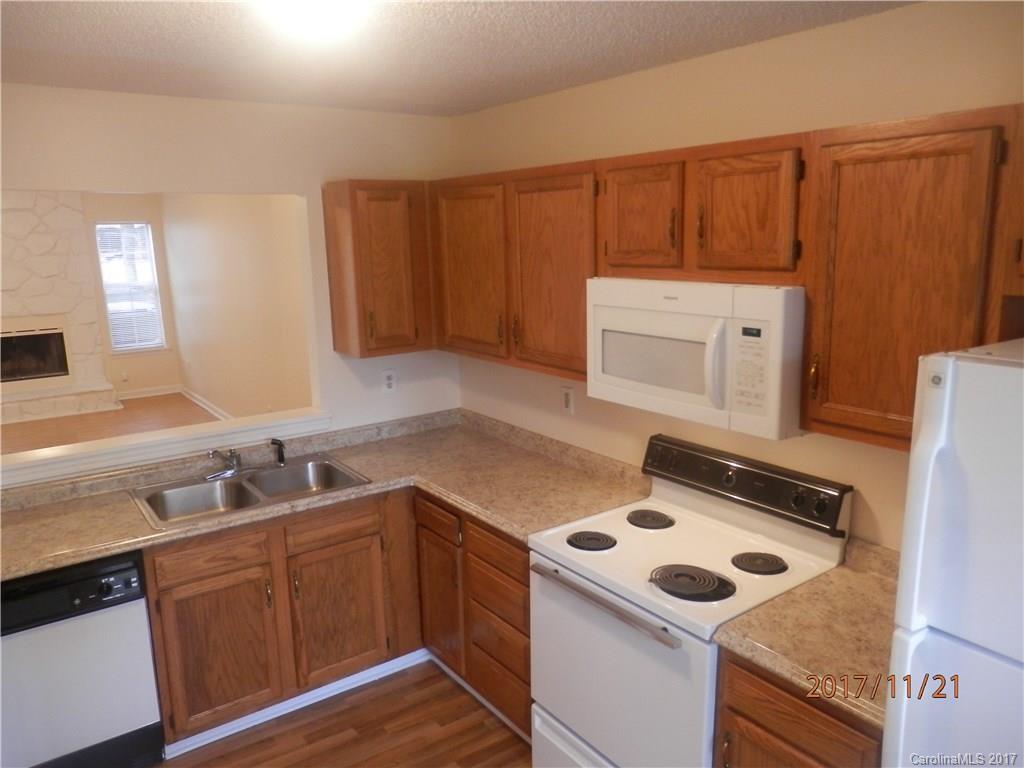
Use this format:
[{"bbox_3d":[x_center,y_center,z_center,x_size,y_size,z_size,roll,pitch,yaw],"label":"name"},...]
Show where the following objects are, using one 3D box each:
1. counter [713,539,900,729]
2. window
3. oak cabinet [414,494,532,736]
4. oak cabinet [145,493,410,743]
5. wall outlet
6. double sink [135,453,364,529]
[{"bbox_3d":[0.896,0.590,1.829,0.634,0.136,0.458,-9,14,-35],"label":"counter"},{"bbox_3d":[-4.580,-1.166,8.902,0.600,1.520,0.040,-9,14,-35],"label":"window"},{"bbox_3d":[0.082,0.843,3.046,0.610,0.813,0.829,-9,14,-35],"label":"oak cabinet"},{"bbox_3d":[-0.995,0.844,3.138,1.063,0.813,0.610,-9,14,-35],"label":"oak cabinet"},{"bbox_3d":[0.236,0.072,3.193,0.009,0.113,0.075,-9,14,-35],"label":"wall outlet"},{"bbox_3d":[-1.049,0.503,3.001,0.825,0.187,0.530,-9,14,-35],"label":"double sink"}]

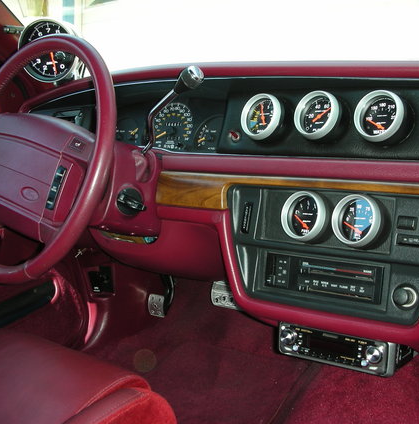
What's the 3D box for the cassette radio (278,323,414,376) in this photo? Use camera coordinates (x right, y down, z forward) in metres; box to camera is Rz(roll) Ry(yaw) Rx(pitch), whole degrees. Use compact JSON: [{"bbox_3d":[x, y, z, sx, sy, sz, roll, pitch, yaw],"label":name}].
[{"bbox_3d":[0.232,0.208,0.932,0.180,0.053,0.160,4,2,37],"label":"cassette radio"}]

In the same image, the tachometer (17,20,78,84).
[{"bbox_3d":[-0.327,-0.341,1.222,0.128,0.128,0.085,3,13,11],"label":"tachometer"}]

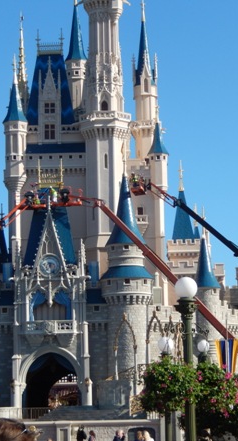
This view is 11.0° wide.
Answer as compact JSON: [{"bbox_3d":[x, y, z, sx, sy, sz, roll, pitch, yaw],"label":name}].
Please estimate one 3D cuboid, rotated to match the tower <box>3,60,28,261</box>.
[{"bbox_3d":[-9.599,-5.784,115.000,2.226,19.143,2.226,-1,-9,-1],"label":"tower"}]

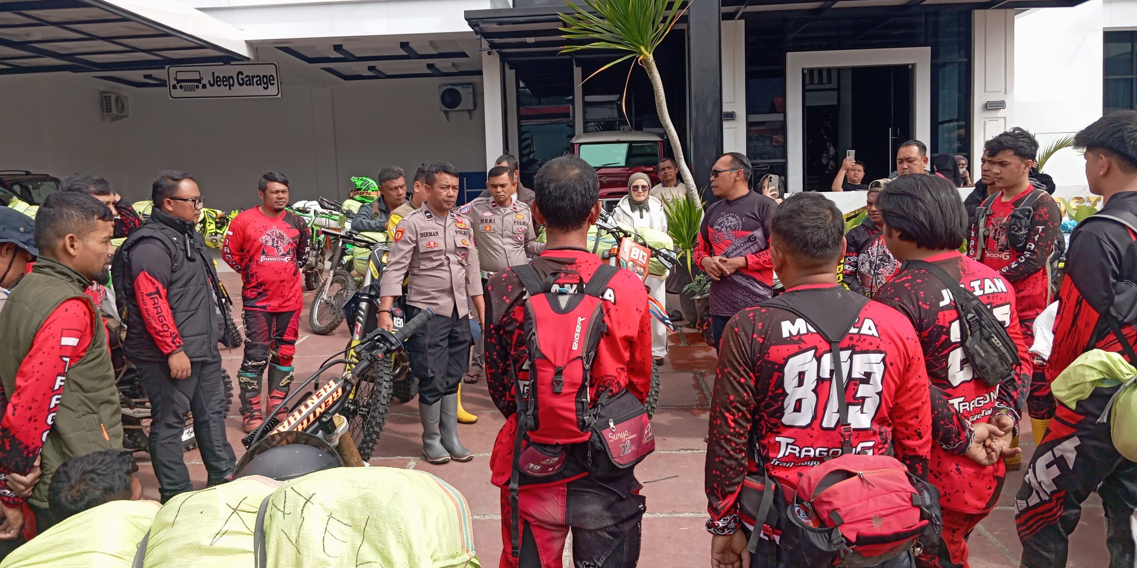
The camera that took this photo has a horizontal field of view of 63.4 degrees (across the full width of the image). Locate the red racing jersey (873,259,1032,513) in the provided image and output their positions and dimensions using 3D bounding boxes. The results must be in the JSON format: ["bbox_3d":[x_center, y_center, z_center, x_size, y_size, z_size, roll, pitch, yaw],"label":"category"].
[{"bbox_3d":[1.025,0.268,2.470,0.480,0.690,0.340,-5,7,-30],"label":"red racing jersey"}]

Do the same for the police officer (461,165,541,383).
[{"bbox_3d":[-0.531,-0.073,7.250,0.600,1.700,0.380,-2,6,-4],"label":"police officer"}]

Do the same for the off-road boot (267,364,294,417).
[{"bbox_3d":[-1.973,0.762,6.263,0.150,0.390,0.300,-3,5,-9],"label":"off-road boot"}]

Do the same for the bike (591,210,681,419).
[{"bbox_3d":[0.270,0.190,6.550,0.850,1.280,2.100,-3,6,-9],"label":"bike"}]

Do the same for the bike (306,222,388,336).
[{"bbox_3d":[-2.299,-0.124,10.252,0.820,1.220,2.100,-2,5,-2],"label":"bike"}]

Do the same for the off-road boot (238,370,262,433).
[{"bbox_3d":[-2.106,0.785,6.100,0.150,0.400,0.310,-4,6,-22],"label":"off-road boot"}]

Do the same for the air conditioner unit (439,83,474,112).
[{"bbox_3d":[-2.260,-3.758,18.600,0.680,0.530,0.260,-2,6,2],"label":"air conditioner unit"}]

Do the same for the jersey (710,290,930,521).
[{"bbox_3d":[0.632,0.316,2.330,0.570,0.640,0.290,-1,6,5],"label":"jersey"}]

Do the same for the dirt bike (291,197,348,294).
[{"bbox_3d":[-4.130,-0.570,14.700,0.820,1.200,2.050,-4,6,-20],"label":"dirt bike"}]

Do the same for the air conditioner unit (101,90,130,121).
[{"bbox_3d":[-9.594,-3.784,19.471,0.290,0.550,0.740,-2,5,2],"label":"air conditioner unit"}]

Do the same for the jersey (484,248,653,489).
[{"bbox_3d":[0.001,0.230,2.500,0.480,0.660,0.330,-2,6,3],"label":"jersey"}]

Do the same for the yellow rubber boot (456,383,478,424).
[{"bbox_3d":[-0.711,0.745,6.131,0.290,0.360,0.115,1,6,32],"label":"yellow rubber boot"}]

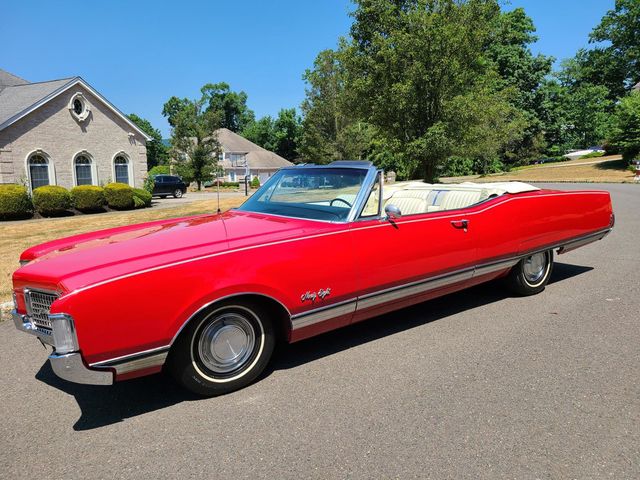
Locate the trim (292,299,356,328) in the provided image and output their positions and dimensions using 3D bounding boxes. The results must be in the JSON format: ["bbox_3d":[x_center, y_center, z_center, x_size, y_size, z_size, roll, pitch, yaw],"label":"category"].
[{"bbox_3d":[0.036,0.495,3.221,0.550,0.105,0.030,-11,11,-32],"label":"trim"}]

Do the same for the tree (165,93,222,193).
[{"bbox_3d":[-12.731,-9.886,48.000,6.000,10.000,6.000,-1,8,0],"label":"tree"}]

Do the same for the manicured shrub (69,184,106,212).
[{"bbox_3d":[-8.861,-1.589,18.400,1.350,1.080,1.350,-2,9,0],"label":"manicured shrub"}]

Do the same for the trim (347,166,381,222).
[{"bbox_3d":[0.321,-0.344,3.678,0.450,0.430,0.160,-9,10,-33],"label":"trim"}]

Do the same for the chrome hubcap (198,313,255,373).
[{"bbox_3d":[-0.553,0.613,2.885,0.370,0.370,0.060,-9,11,-34],"label":"chrome hubcap"}]

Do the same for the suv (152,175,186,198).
[{"bbox_3d":[-11.759,-3.787,34.235,1.880,1.700,4.700,5,10,35],"label":"suv"}]

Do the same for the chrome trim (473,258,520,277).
[{"bbox_3d":[1.552,0.209,4.197,0.660,0.105,0.030,-11,11,-32],"label":"chrome trim"}]

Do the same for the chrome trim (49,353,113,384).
[{"bbox_3d":[-1.205,0.640,2.407,0.270,0.190,0.170,-9,11,-34],"label":"chrome trim"}]

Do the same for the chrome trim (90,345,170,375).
[{"bbox_3d":[-0.972,0.632,2.482,0.410,0.100,0.050,-9,11,-34],"label":"chrome trim"}]

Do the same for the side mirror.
[{"bbox_3d":[0.500,-0.190,3.327,0.090,0.110,0.135,-9,11,-34],"label":"side mirror"}]

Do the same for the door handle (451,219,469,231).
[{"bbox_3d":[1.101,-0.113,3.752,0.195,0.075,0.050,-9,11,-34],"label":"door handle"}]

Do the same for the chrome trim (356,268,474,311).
[{"bbox_3d":[0.774,0.354,3.690,1.250,0.108,0.030,-11,11,-32],"label":"chrome trim"}]

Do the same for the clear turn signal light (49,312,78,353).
[{"bbox_3d":[-1.234,0.447,2.312,0.100,0.172,0.120,-10,13,-42],"label":"clear turn signal light"}]

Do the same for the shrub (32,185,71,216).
[{"bbox_3d":[-9.551,-1.412,17.100,1.350,1.100,1.350,-2,9,0],"label":"shrub"}]

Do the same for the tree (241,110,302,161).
[{"bbox_3d":[-7.510,-15.257,76.000,9.500,11.500,9.500,-2,9,0],"label":"tree"}]

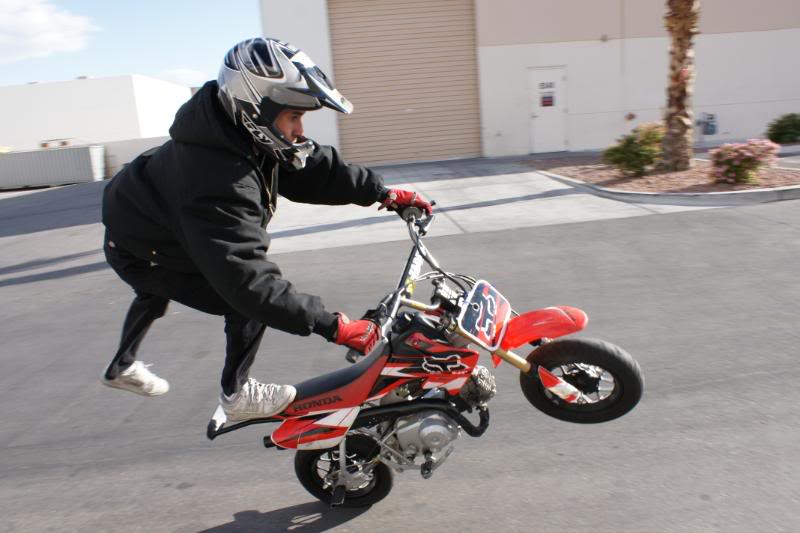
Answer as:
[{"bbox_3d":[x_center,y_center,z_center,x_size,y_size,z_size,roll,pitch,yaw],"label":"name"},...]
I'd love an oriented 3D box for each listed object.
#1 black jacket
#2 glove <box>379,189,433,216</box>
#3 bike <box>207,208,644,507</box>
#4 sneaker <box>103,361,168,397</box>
[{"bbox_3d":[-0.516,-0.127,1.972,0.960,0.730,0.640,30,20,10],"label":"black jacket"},{"bbox_3d":[0.019,-0.217,2.080,0.170,0.090,0.105,15,29,6],"label":"glove"},{"bbox_3d":[-0.019,0.399,2.035,1.490,0.890,0.750,-25,22,18],"label":"bike"},{"bbox_3d":[-1.063,0.452,2.420,0.280,0.115,0.105,17,15,8],"label":"sneaker"}]

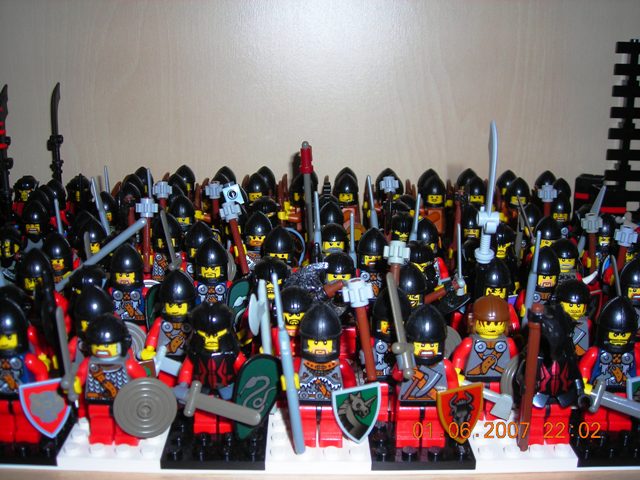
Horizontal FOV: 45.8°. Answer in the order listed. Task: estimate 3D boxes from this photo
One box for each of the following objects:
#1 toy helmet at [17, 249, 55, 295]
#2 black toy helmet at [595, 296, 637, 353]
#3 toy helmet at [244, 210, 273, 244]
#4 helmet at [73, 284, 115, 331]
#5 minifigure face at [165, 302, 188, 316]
[{"bbox_3d":[-0.105,0.011,0.279,0.012,0.016,0.013,-4,16,-14],"label":"toy helmet"},{"bbox_3d":[0.093,0.025,0.238,0.013,0.017,0.013,4,18,14],"label":"black toy helmet"},{"bbox_3d":[-0.028,-0.005,0.344,0.013,0.017,0.014,2,16,2],"label":"toy helmet"},{"bbox_3d":[-0.074,0.023,0.247,0.013,0.017,0.013,-3,17,-9],"label":"helmet"},{"bbox_3d":[-0.049,0.023,0.262,0.008,0.005,0.005,-2,17,-6],"label":"minifigure face"}]

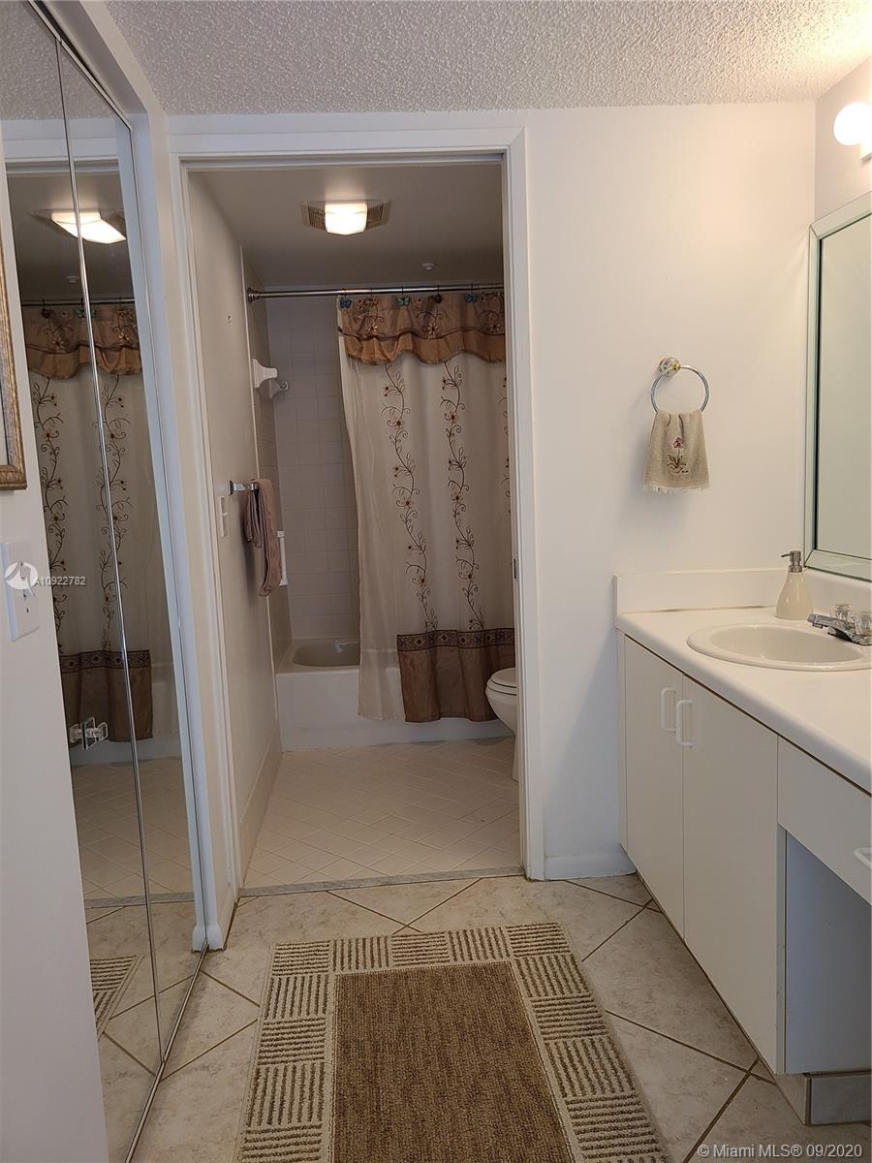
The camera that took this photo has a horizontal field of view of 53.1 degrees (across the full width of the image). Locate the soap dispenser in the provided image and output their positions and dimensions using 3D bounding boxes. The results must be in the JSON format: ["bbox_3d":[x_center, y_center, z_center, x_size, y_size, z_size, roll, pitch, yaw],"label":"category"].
[{"bbox_3d":[0.944,0.009,2.294,0.092,0.173,0.092,-3,7,-4],"label":"soap dispenser"}]

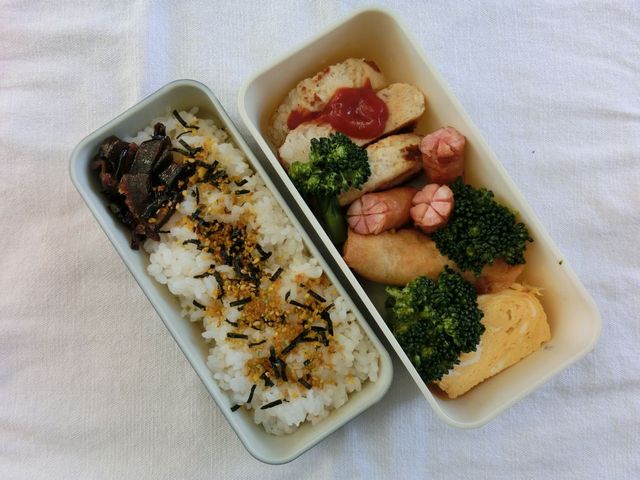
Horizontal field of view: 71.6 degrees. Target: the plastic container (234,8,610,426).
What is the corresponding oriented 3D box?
[{"bbox_3d":[0.045,-0.011,0.225,0.086,0.052,0.184,-33,88,-2],"label":"plastic container"}]

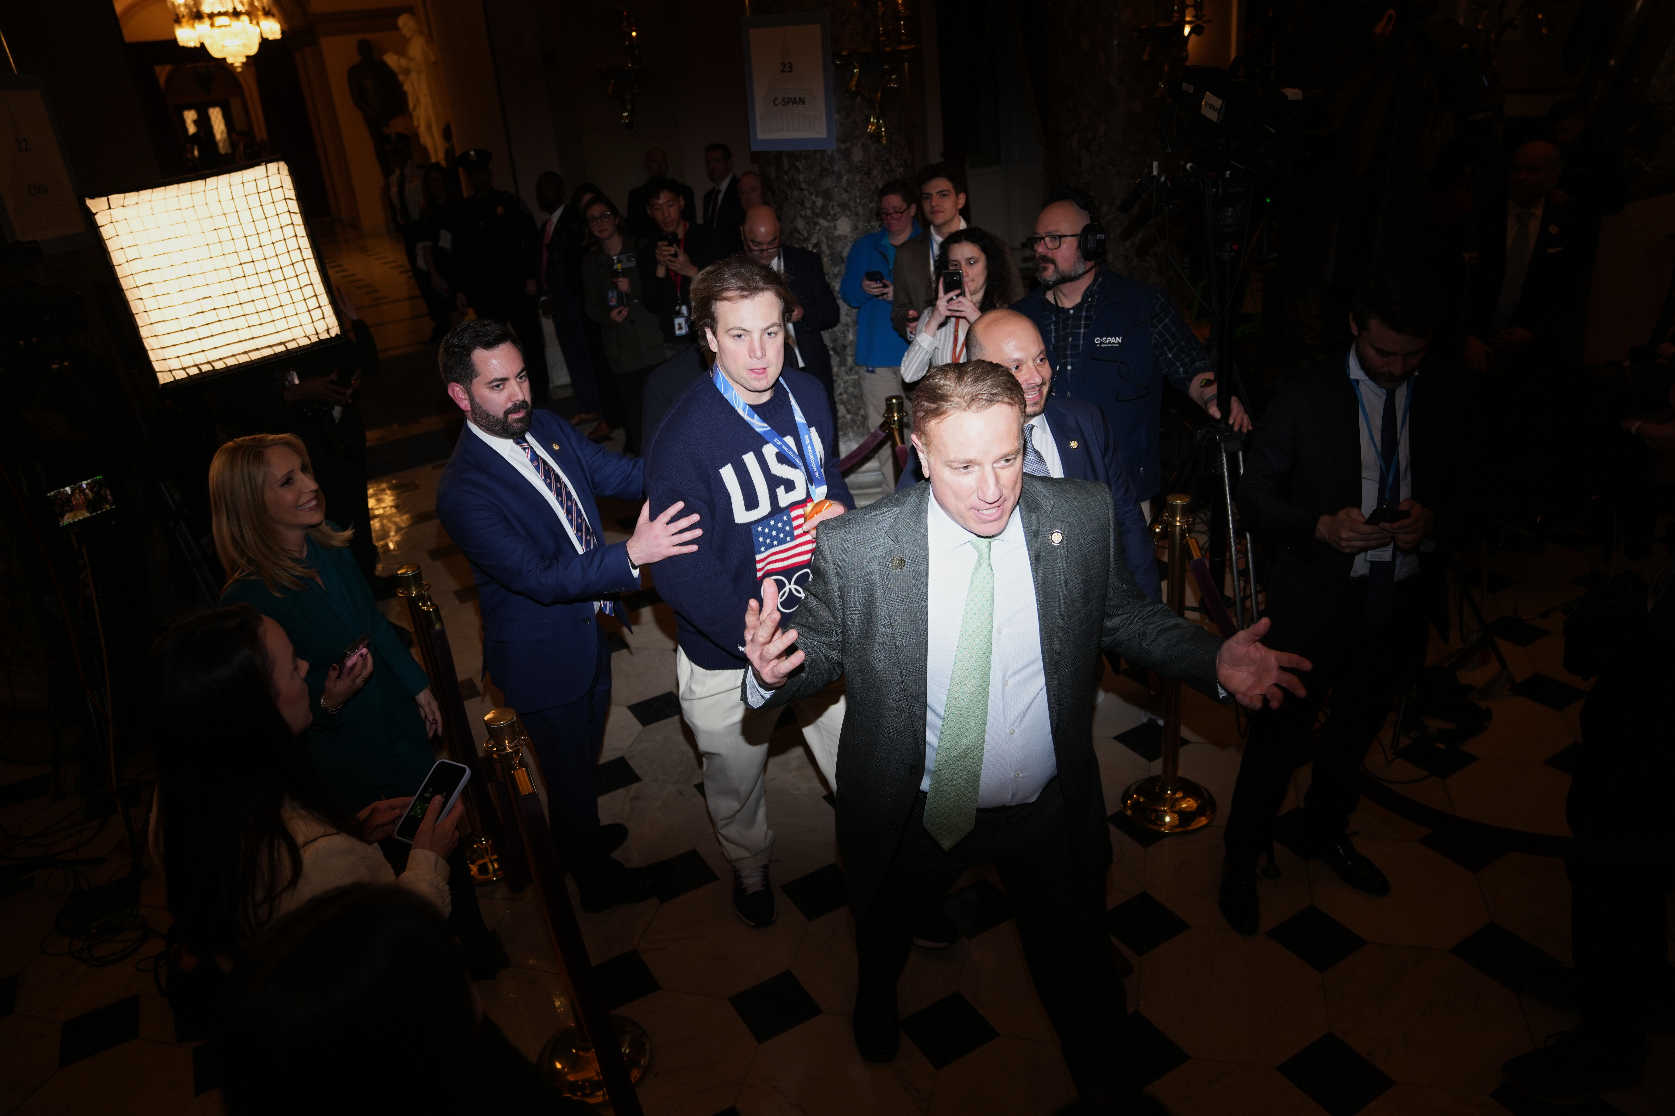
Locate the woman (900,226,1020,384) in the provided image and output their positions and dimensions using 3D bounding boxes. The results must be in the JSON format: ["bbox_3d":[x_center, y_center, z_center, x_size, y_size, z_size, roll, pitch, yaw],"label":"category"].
[{"bbox_3d":[0.576,-0.503,4.567,0.520,1.620,0.460,-2,24,9],"label":"woman"}]

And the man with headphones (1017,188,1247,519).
[{"bbox_3d":[0.973,-0.345,3.880,0.740,1.800,0.500,2,25,18],"label":"man with headphones"}]

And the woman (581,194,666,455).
[{"bbox_3d":[-1.278,-1.395,6.994,0.520,1.680,0.420,-6,23,0],"label":"woman"}]

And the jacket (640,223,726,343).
[{"bbox_3d":[-0.777,-1.361,5.752,0.480,0.620,0.380,-5,23,3],"label":"jacket"}]

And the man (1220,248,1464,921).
[{"bbox_3d":[1.221,0.138,2.793,0.560,1.680,0.500,-6,23,0],"label":"man"}]

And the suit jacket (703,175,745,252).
[{"bbox_3d":[-0.697,-2.318,8.013,0.520,0.720,0.320,7,26,27],"label":"suit jacket"}]

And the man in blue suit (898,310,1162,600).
[{"bbox_3d":[0.481,0.269,2.620,0.600,1.720,0.440,-11,24,-11],"label":"man in blue suit"}]

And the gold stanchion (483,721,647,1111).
[{"bbox_3d":[-0.674,0.808,2.600,0.290,1.020,0.290,-6,23,0],"label":"gold stanchion"}]

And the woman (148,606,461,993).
[{"bbox_3d":[-0.775,0.776,2.002,0.520,1.570,0.500,-15,25,-20],"label":"woman"}]

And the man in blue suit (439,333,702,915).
[{"bbox_3d":[-0.641,0.194,3.125,0.660,1.720,0.550,6,26,26],"label":"man in blue suit"}]

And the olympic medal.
[{"bbox_3d":[-0.036,-0.082,2.300,0.080,0.085,0.012,-17,26,-24],"label":"olympic medal"}]

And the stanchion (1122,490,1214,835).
[{"bbox_3d":[1.022,0.295,3.378,0.290,1.020,0.290,-6,23,0],"label":"stanchion"}]

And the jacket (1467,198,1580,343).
[{"bbox_3d":[2.487,-0.921,4.182,0.540,0.710,0.360,5,26,24],"label":"jacket"}]

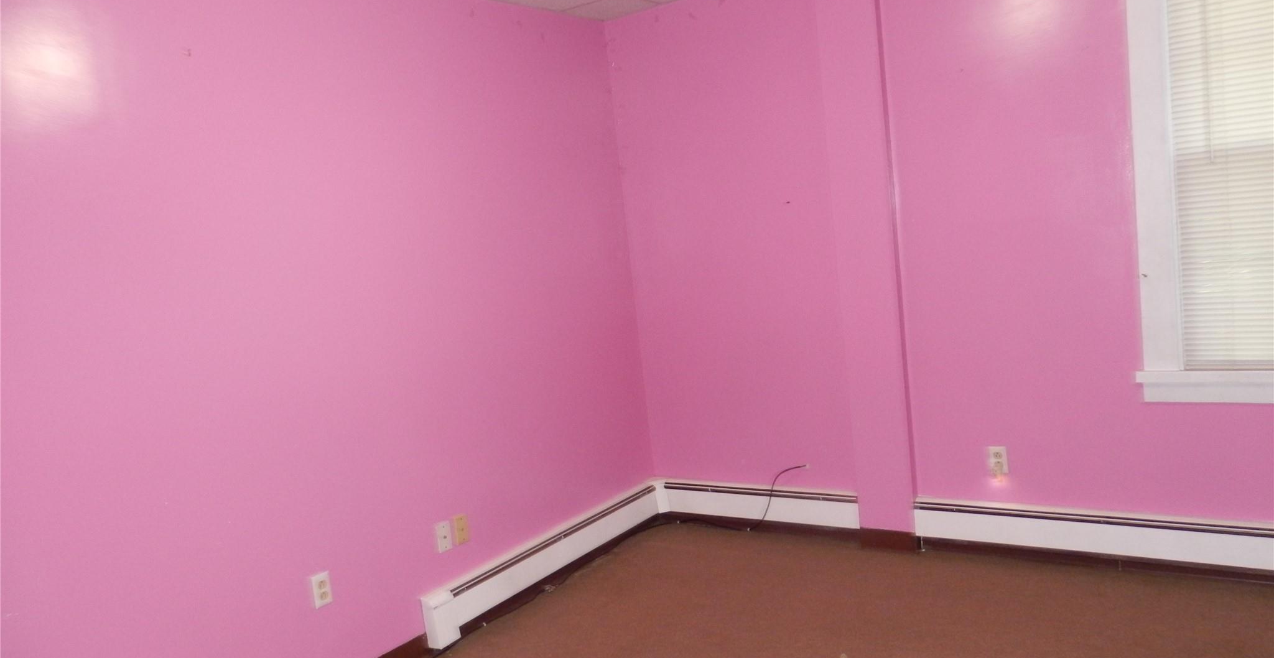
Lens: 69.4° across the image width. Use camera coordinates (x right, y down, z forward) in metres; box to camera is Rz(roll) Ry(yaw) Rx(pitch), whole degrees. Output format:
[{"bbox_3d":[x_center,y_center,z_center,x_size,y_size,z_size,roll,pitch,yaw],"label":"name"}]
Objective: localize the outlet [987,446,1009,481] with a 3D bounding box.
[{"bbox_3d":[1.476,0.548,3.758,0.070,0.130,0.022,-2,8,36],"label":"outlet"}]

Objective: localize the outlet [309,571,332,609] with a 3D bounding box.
[{"bbox_3d":[-1.078,0.900,3.167,0.012,0.114,0.070,-2,8,36],"label":"outlet"}]

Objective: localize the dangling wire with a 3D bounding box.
[{"bbox_3d":[0.644,0.810,4.339,0.350,0.360,0.100,-2,8,36],"label":"dangling wire"}]

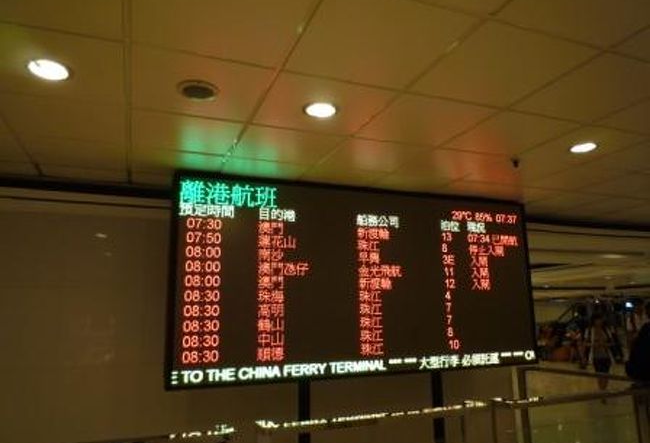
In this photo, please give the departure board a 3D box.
[{"bbox_3d":[0.389,0.465,3.777,3.123,1.441,0.200,3,-12,-22],"label":"departure board"}]

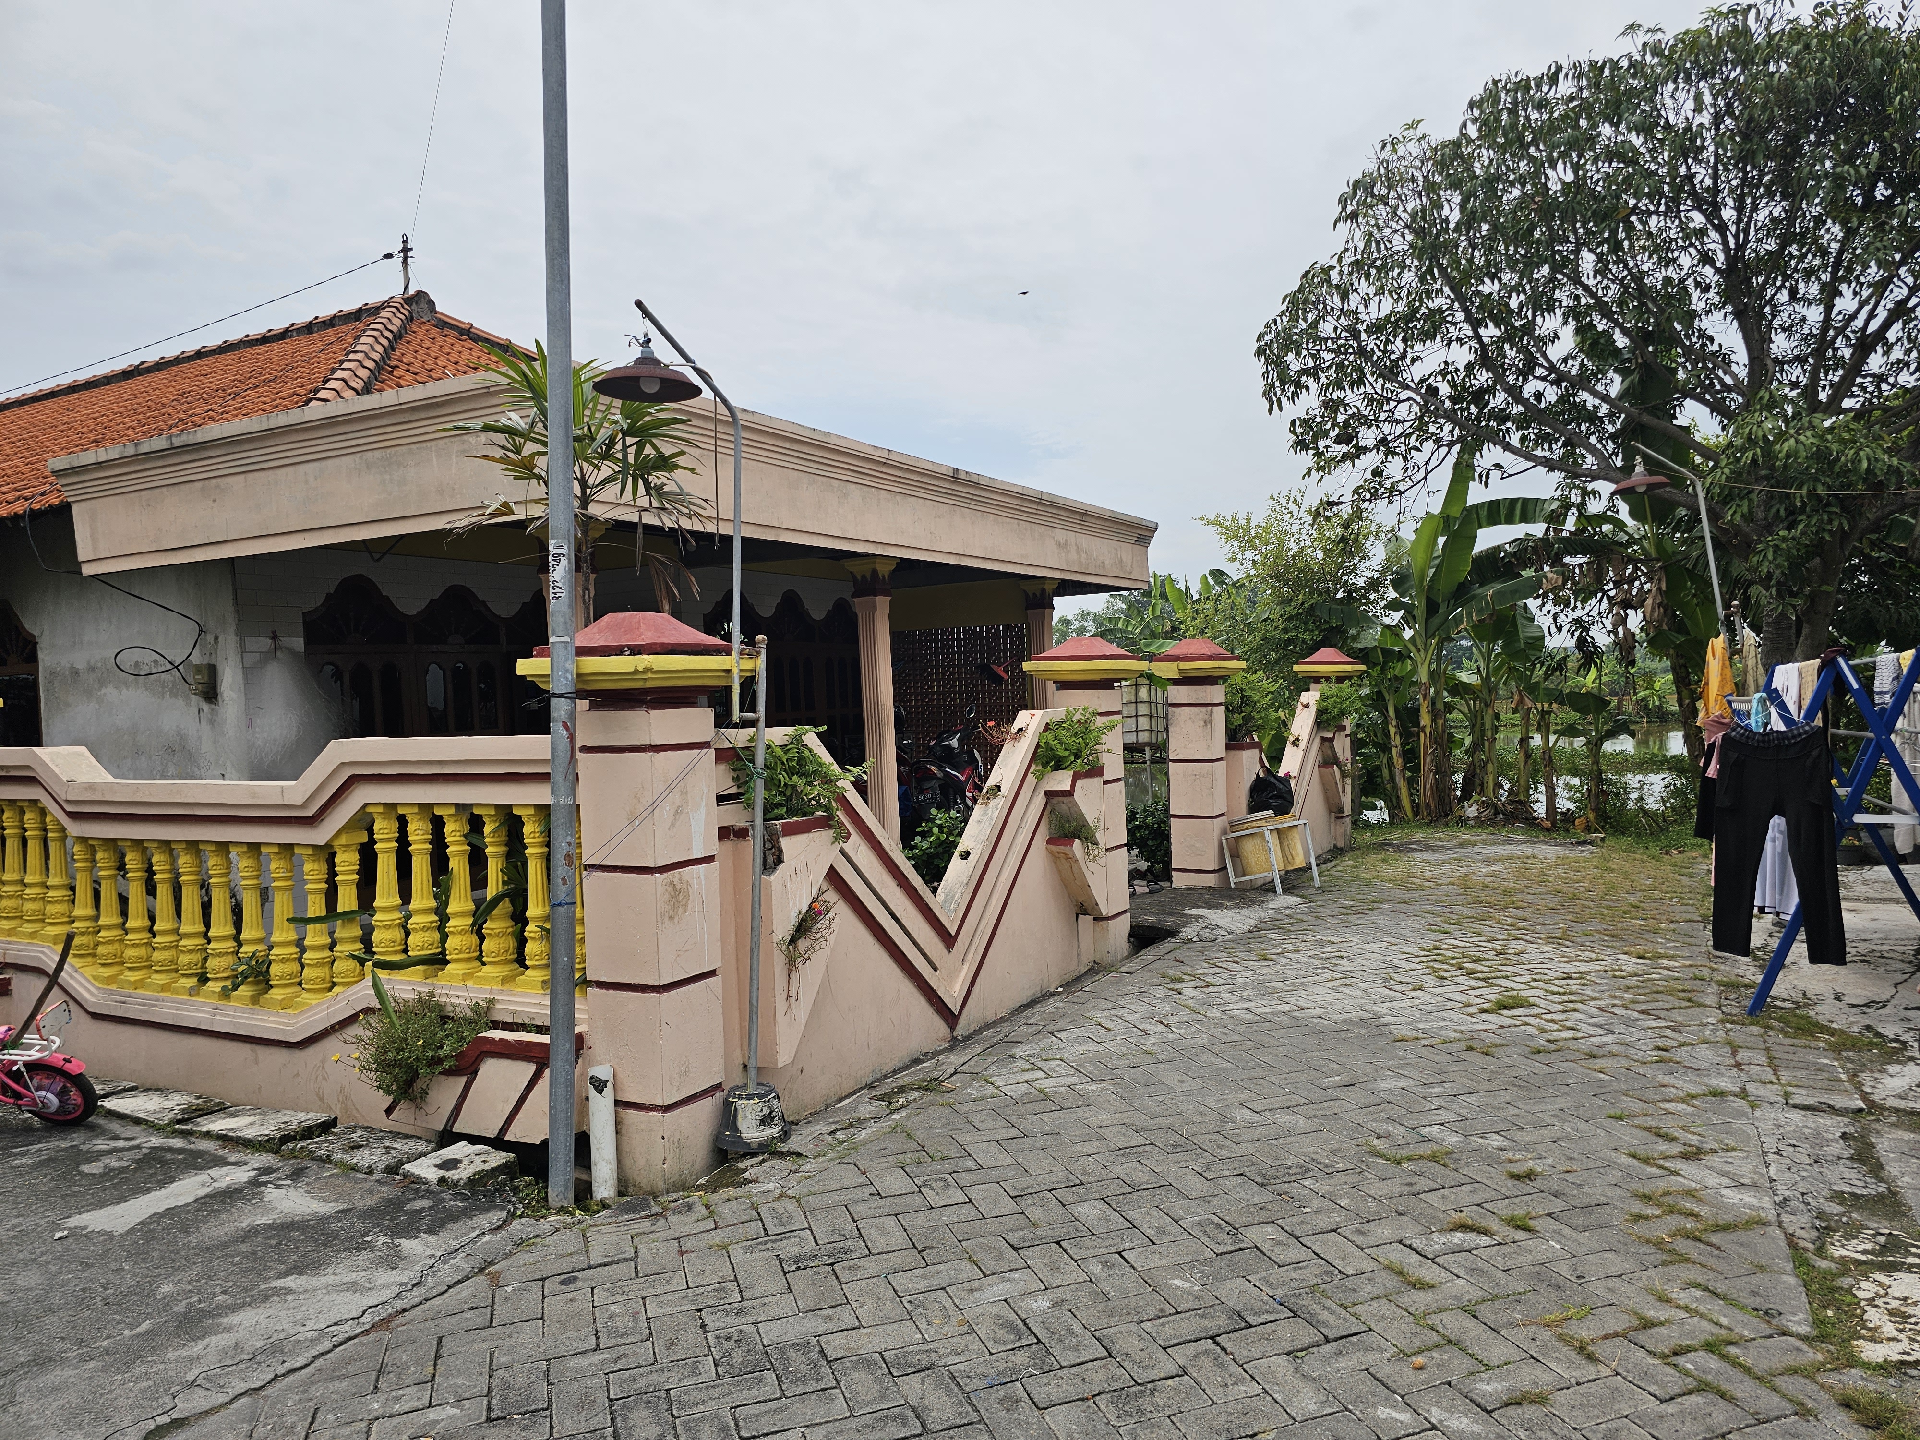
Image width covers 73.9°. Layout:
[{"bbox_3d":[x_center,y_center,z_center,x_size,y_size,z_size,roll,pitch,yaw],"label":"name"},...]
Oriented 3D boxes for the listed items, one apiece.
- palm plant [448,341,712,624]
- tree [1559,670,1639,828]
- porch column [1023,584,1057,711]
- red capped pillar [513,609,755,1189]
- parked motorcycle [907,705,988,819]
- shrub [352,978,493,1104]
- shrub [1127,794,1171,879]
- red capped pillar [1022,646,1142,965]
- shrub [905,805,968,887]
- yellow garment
[{"bbox_3d":[-1.558,-0.109,5.248,1.050,2.800,1.050,-2,1,-16],"label":"palm plant"},{"bbox_3d":[5.366,0.258,10.700,0.600,1.360,0.640,-1,2,28],"label":"tree"},{"bbox_3d":[0.845,-0.173,12.908,0.260,2.450,0.260,-1,2,28],"label":"porch column"},{"bbox_3d":[-0.945,0.536,3.926,0.496,1.717,0.496,-1,2,28],"label":"red capped pillar"},{"bbox_3d":[-0.046,0.496,11.216,0.700,1.140,1.900,-1,1,15],"label":"parked motorcycle"},{"bbox_3d":[-1.646,0.985,3.905,0.350,0.350,0.240,-1,2,28],"label":"shrub"},{"bbox_3d":[1.294,0.803,8.700,0.500,0.600,0.500,-1,2,28],"label":"shrub"},{"bbox_3d":[0.695,0.425,6.766,0.496,1.713,0.496,-1,2,28],"label":"red capped pillar"},{"bbox_3d":[-0.133,0.794,7.300,0.460,0.580,0.480,-2,2,0],"label":"shrub"},{"bbox_3d":[4.152,-0.218,7.000,0.210,0.480,0.180,-1,2,31],"label":"yellow garment"}]

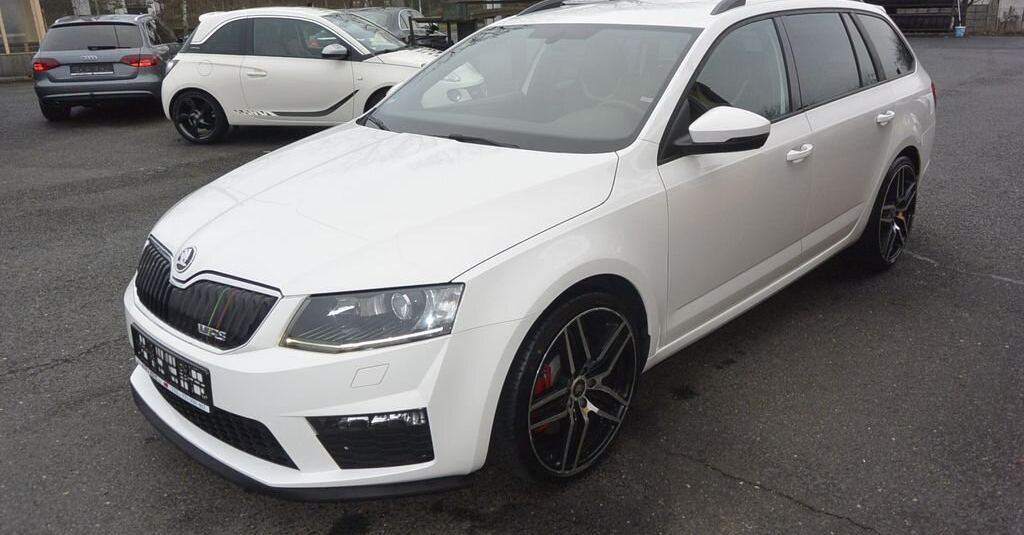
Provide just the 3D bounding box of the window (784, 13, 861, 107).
[{"bbox_3d":[1.360,-0.920,3.348,0.632,0.383,0.045,-20,4,-42],"label":"window"}]

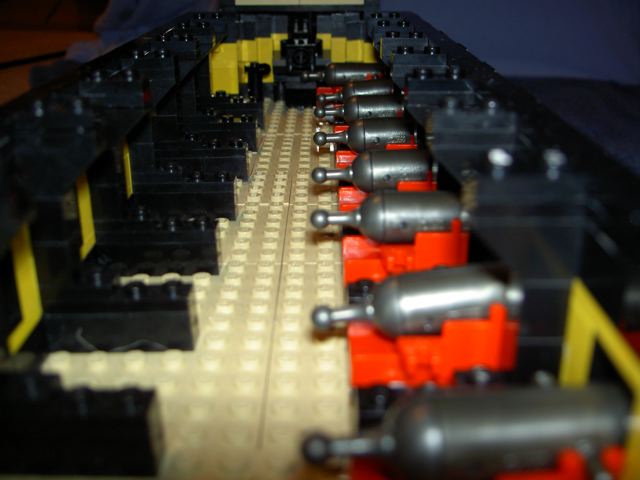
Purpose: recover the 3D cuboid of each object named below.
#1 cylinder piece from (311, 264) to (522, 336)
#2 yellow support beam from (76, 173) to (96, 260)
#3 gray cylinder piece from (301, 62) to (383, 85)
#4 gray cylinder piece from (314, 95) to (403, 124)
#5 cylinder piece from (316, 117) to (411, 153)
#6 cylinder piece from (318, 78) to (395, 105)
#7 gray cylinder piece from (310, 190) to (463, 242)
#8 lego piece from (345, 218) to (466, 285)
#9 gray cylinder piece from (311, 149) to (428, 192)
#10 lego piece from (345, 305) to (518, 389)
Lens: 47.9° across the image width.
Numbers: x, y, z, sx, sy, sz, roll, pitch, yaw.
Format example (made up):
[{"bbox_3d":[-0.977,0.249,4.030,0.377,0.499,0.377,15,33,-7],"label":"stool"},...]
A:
[{"bbox_3d":[0.017,0.011,0.124,0.037,0.012,0.012,-9,22,4],"label":"cylinder piece"},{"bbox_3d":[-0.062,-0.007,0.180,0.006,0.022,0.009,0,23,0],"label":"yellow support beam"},{"bbox_3d":[0.010,-0.079,0.347,0.037,0.012,0.012,-1,23,1],"label":"gray cylinder piece"},{"bbox_3d":[0.016,-0.049,0.273,0.036,0.012,0.012,-3,23,1],"label":"gray cylinder piece"},{"bbox_3d":[0.016,-0.034,0.236,0.036,0.012,0.012,-3,23,1],"label":"cylinder piece"},{"bbox_3d":[0.017,-0.063,0.310,0.036,0.012,0.012,-7,23,3],"label":"cylinder piece"},{"bbox_3d":[0.016,-0.005,0.161,0.036,0.012,0.012,-1,23,0],"label":"gray cylinder piece"},{"bbox_3d":[0.020,0.000,0.163,0.029,0.014,0.016,0,23,0],"label":"lego piece"},{"bbox_3d":[0.016,-0.019,0.199,0.036,0.012,0.012,-3,23,1],"label":"gray cylinder piece"},{"bbox_3d":[0.020,0.016,0.126,0.029,0.014,0.016,0,23,0],"label":"lego piece"}]

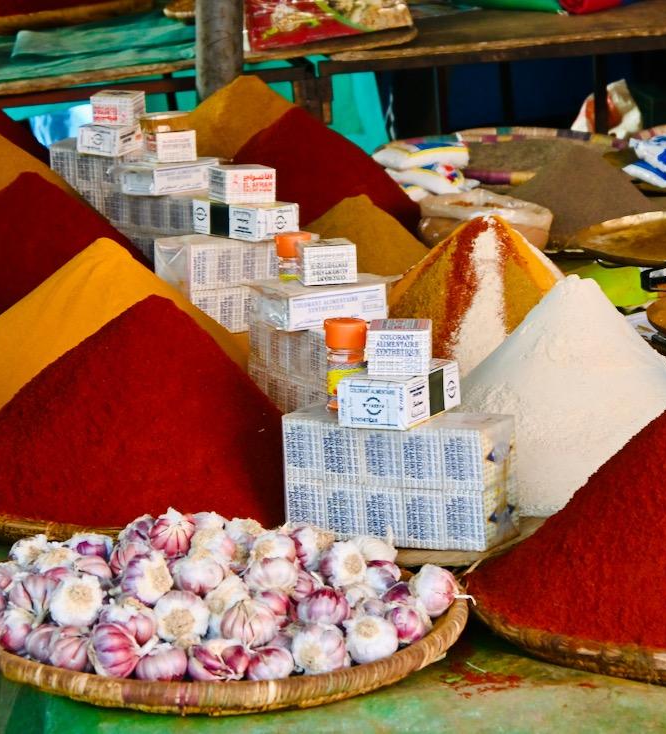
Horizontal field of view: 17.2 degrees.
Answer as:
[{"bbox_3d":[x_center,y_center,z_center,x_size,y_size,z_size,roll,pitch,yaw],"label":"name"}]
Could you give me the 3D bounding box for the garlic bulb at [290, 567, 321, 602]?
[{"bbox_3d":[-0.028,0.212,2.130,0.046,0.044,0.046,0,14,0],"label":"garlic bulb"}]

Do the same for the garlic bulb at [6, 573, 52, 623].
[{"bbox_3d":[-0.285,0.218,2.070,0.046,0.046,0.047,-24,58,3],"label":"garlic bulb"}]

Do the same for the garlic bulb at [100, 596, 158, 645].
[{"bbox_3d":[-0.192,0.242,2.081,0.052,0.046,0.052,0,12,0],"label":"garlic bulb"}]

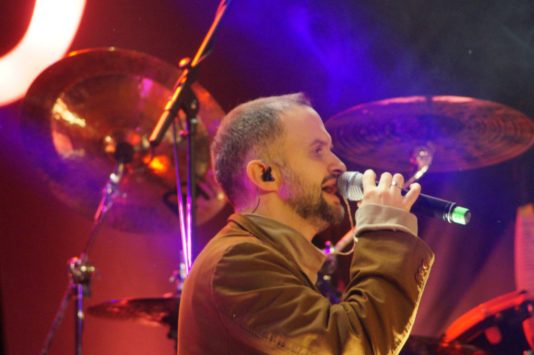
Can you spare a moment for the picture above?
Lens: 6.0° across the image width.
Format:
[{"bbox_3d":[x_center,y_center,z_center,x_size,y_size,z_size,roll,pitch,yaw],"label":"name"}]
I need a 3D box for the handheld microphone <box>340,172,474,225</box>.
[{"bbox_3d":[0.235,0.038,8.800,0.255,0.050,0.050,15,0,25],"label":"handheld microphone"}]

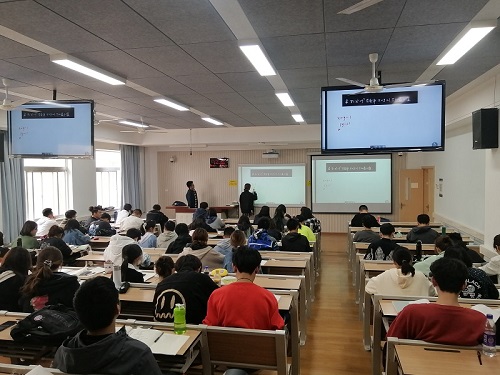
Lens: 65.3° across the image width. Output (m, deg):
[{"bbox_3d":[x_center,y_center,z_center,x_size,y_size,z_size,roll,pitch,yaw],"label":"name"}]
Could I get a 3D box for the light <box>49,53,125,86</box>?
[{"bbox_3d":[-1.939,-1.433,4.826,0.190,0.080,1.200,0,2,12],"label":"light"}]

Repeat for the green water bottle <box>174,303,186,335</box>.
[{"bbox_3d":[-0.470,0.885,2.636,0.073,0.200,0.073,0,2,0],"label":"green water bottle"}]

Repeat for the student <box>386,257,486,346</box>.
[{"bbox_3d":[1.311,1.103,2.825,0.620,1.300,0.760,0,2,10],"label":"student"}]

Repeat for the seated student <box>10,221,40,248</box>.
[{"bbox_3d":[-3.720,1.154,6.775,0.500,1.239,0.740,0,3,17],"label":"seated student"}]

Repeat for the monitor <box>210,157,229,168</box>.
[{"bbox_3d":[-1.043,-0.832,13.468,0.660,0.350,0.070,0,3,12],"label":"monitor"}]

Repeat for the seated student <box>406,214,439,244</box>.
[{"bbox_3d":[3.096,1.128,6.958,0.510,1.270,0.680,0,2,12],"label":"seated student"}]

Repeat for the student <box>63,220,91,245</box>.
[{"bbox_3d":[-3.368,1.234,7.659,0.520,1.251,0.740,-1,2,12],"label":"student"}]

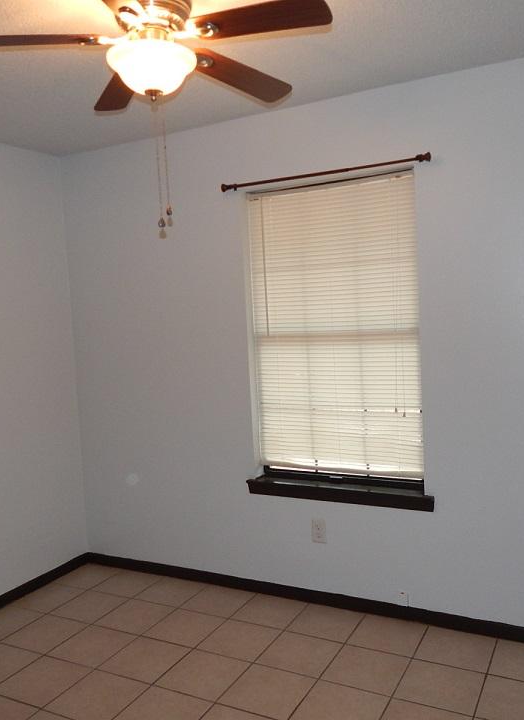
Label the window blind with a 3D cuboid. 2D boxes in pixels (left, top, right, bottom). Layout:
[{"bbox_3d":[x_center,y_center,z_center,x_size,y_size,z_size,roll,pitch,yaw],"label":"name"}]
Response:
[{"bbox_3d":[0.347,-0.085,2.972,0.881,1.525,0.113,-1,4,28],"label":"window blind"}]

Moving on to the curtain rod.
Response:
[{"bbox_3d":[0.267,-0.868,2.862,1.042,0.042,0.075,-1,4,28],"label":"curtain rod"}]

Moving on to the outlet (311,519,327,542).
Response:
[{"bbox_3d":[0.285,0.856,3.046,0.072,0.115,0.010,-1,4,28],"label":"outlet"}]

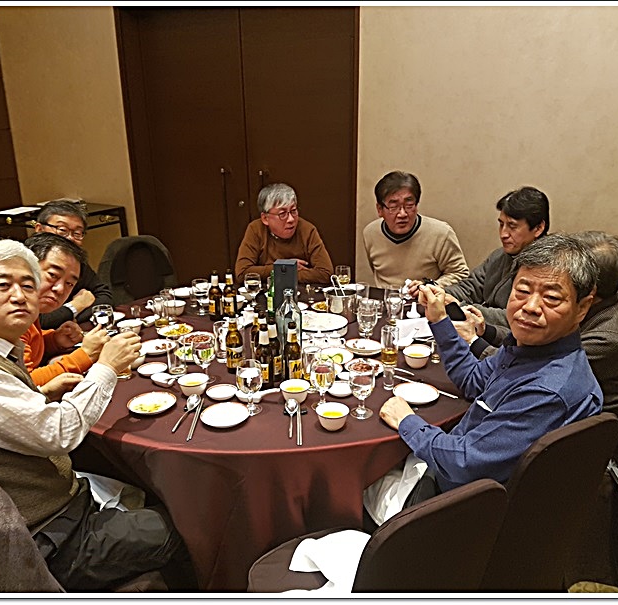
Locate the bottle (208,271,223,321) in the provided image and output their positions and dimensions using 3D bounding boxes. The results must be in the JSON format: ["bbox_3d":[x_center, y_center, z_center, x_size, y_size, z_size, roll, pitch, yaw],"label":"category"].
[{"bbox_3d":[-0.384,-0.034,2.466,0.058,0.206,0.058,-1,18,0],"label":"bottle"}]

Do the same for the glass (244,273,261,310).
[{"bbox_3d":[-0.257,-0.053,2.770,0.075,0.155,0.075,-1,18,0],"label":"glass"}]

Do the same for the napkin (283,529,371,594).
[{"bbox_3d":[0.067,0.700,1.547,0.260,0.070,0.290,-1,18,0],"label":"napkin"}]

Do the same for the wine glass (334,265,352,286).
[{"bbox_3d":[0.172,-0.110,2.997,0.079,0.152,0.079,-1,17,0],"label":"wine glass"}]

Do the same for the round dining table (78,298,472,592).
[{"bbox_3d":[-0.123,0.484,2.413,1.620,0.750,1.620,-1,18,0],"label":"round dining table"}]

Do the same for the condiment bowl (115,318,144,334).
[{"bbox_3d":[-0.760,0.098,2.549,0.108,0.052,0.108,-1,17,0],"label":"condiment bowl"}]

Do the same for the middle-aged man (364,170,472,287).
[{"bbox_3d":[0.509,-0.022,3.099,0.540,1.270,0.720,8,20,24],"label":"middle-aged man"}]

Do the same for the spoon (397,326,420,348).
[{"bbox_3d":[0.379,0.131,2.349,0.135,0.045,0.045,-14,22,-34],"label":"spoon"}]

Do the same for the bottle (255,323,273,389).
[{"bbox_3d":[-0.146,0.172,1.984,0.060,0.218,0.060,-1,18,0],"label":"bottle"}]

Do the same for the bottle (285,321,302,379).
[{"bbox_3d":[-0.050,0.166,1.995,0.060,0.218,0.060,-1,18,0],"label":"bottle"}]

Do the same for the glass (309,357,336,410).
[{"bbox_3d":[0.041,0.248,1.849,0.077,0.153,0.077,-1,18,0],"label":"glass"}]

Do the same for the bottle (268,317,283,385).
[{"bbox_3d":[-0.105,0.146,1.902,0.058,0.212,0.058,-1,18,0],"label":"bottle"}]

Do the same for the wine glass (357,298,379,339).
[{"bbox_3d":[0.234,0.063,2.408,0.075,0.152,0.075,-1,18,0],"label":"wine glass"}]

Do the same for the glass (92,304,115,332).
[{"bbox_3d":[-0.830,0.089,2.414,0.081,0.152,0.081,-1,17,0],"label":"glass"}]

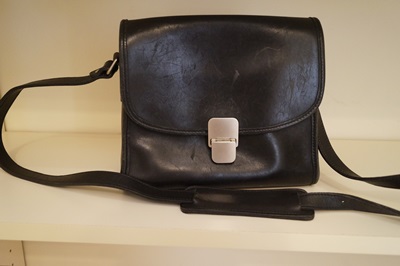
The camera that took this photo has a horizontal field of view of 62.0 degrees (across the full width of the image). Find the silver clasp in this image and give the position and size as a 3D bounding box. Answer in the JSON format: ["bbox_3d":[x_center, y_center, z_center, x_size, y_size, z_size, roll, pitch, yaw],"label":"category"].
[{"bbox_3d":[0.027,0.009,0.380,0.035,0.052,0.010,0,6,1],"label":"silver clasp"}]

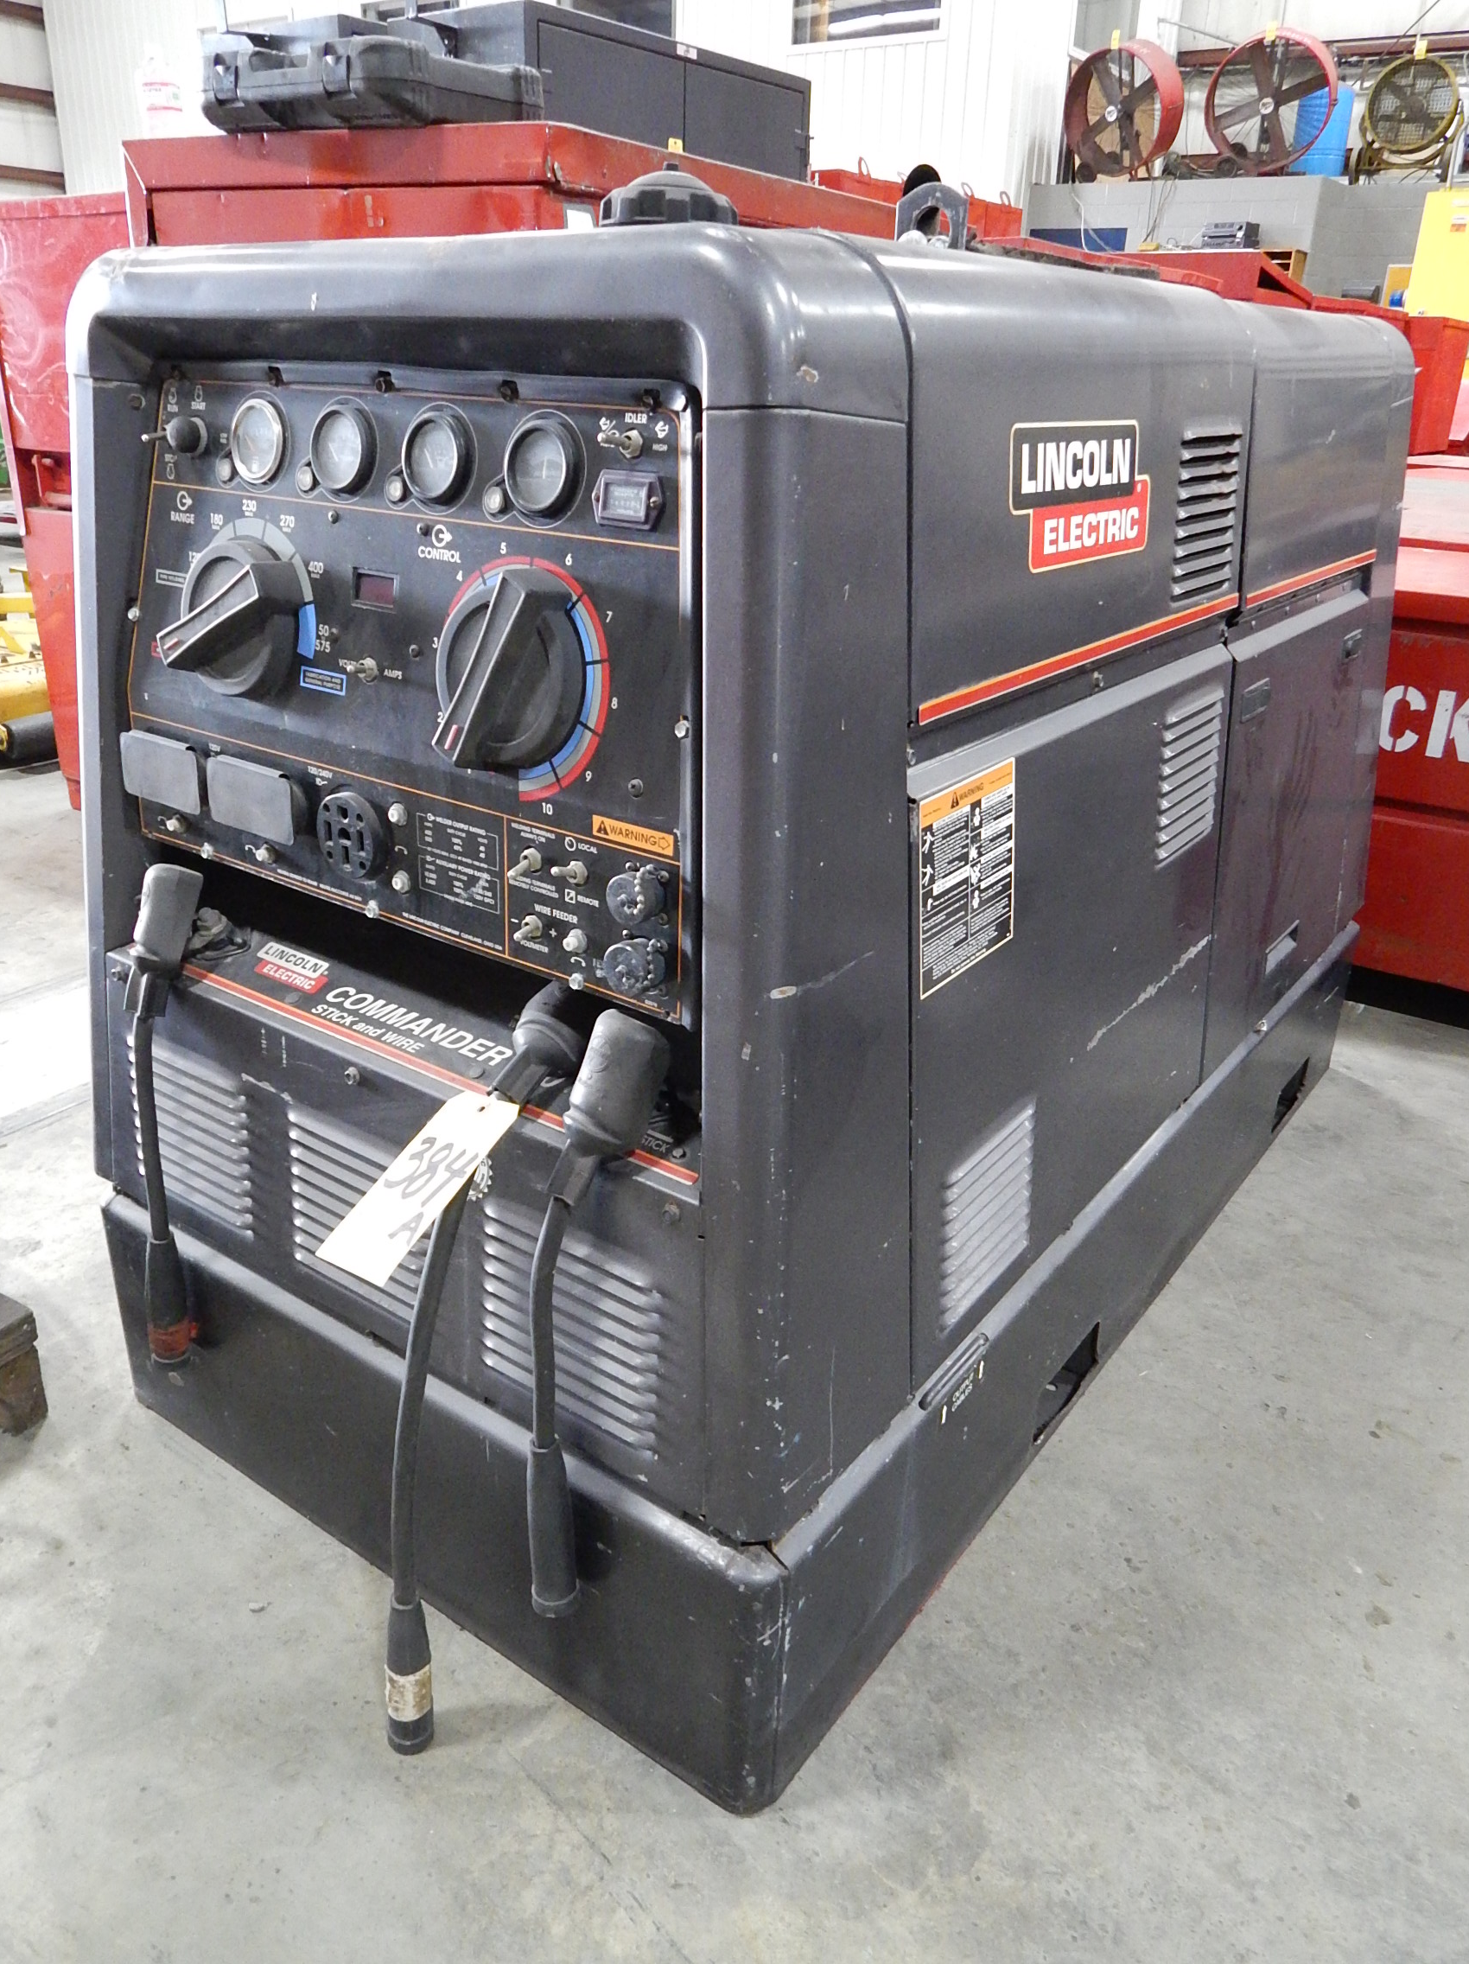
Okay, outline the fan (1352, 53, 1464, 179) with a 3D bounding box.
[{"bbox_3d":[6.428,-8.252,13.550,0.970,1.050,0.520,16,28,29],"label":"fan"}]

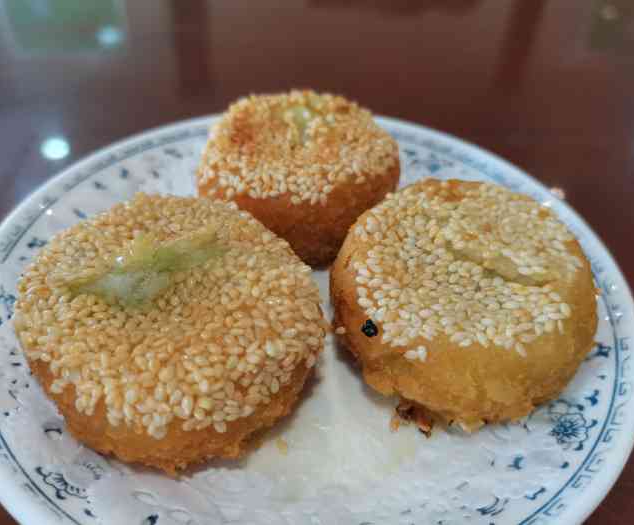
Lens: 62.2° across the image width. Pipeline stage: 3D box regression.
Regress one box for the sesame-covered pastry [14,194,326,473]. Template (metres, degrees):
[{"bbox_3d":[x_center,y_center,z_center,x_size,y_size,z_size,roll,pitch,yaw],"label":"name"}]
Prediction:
[{"bbox_3d":[-0.037,0.015,0.144,0.076,0.037,0.076,3,42,0],"label":"sesame-covered pastry"}]

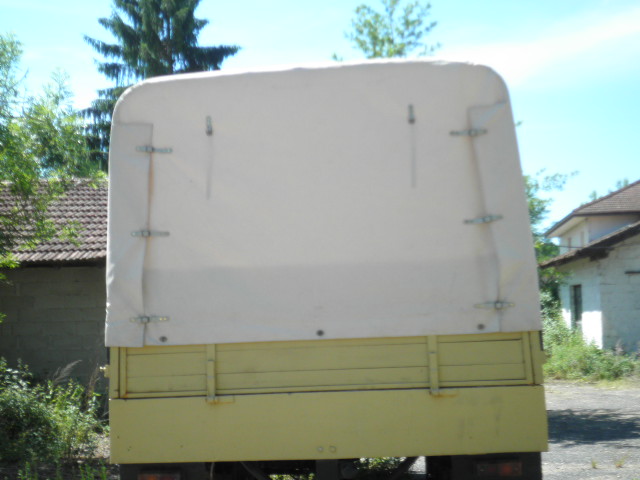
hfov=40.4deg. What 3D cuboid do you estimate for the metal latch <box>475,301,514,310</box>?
[{"bbox_3d":[0.936,0.352,4.657,0.215,0.034,0.030,-2,-7,4],"label":"metal latch"}]

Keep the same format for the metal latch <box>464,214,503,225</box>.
[{"bbox_3d":[0.890,-0.110,4.716,0.211,0.034,0.030,-7,-7,3],"label":"metal latch"}]

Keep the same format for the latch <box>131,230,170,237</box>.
[{"bbox_3d":[-0.944,-0.033,4.836,0.215,0.034,0.030,-1,-7,4],"label":"latch"}]

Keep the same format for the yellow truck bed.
[{"bbox_3d":[0.127,1.036,6.175,2.350,0.649,3.000,-3,-7,4],"label":"yellow truck bed"}]

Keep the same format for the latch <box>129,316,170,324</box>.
[{"bbox_3d":[-0.935,0.438,4.778,0.218,0.034,0.030,-2,-7,4],"label":"latch"}]

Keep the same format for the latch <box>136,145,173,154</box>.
[{"bbox_3d":[-0.932,-0.508,4.894,0.207,0.034,0.030,4,-7,4],"label":"latch"}]

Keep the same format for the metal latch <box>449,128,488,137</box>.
[{"bbox_3d":[0.820,-0.591,4.780,0.207,0.034,0.030,-2,-7,4],"label":"metal latch"}]

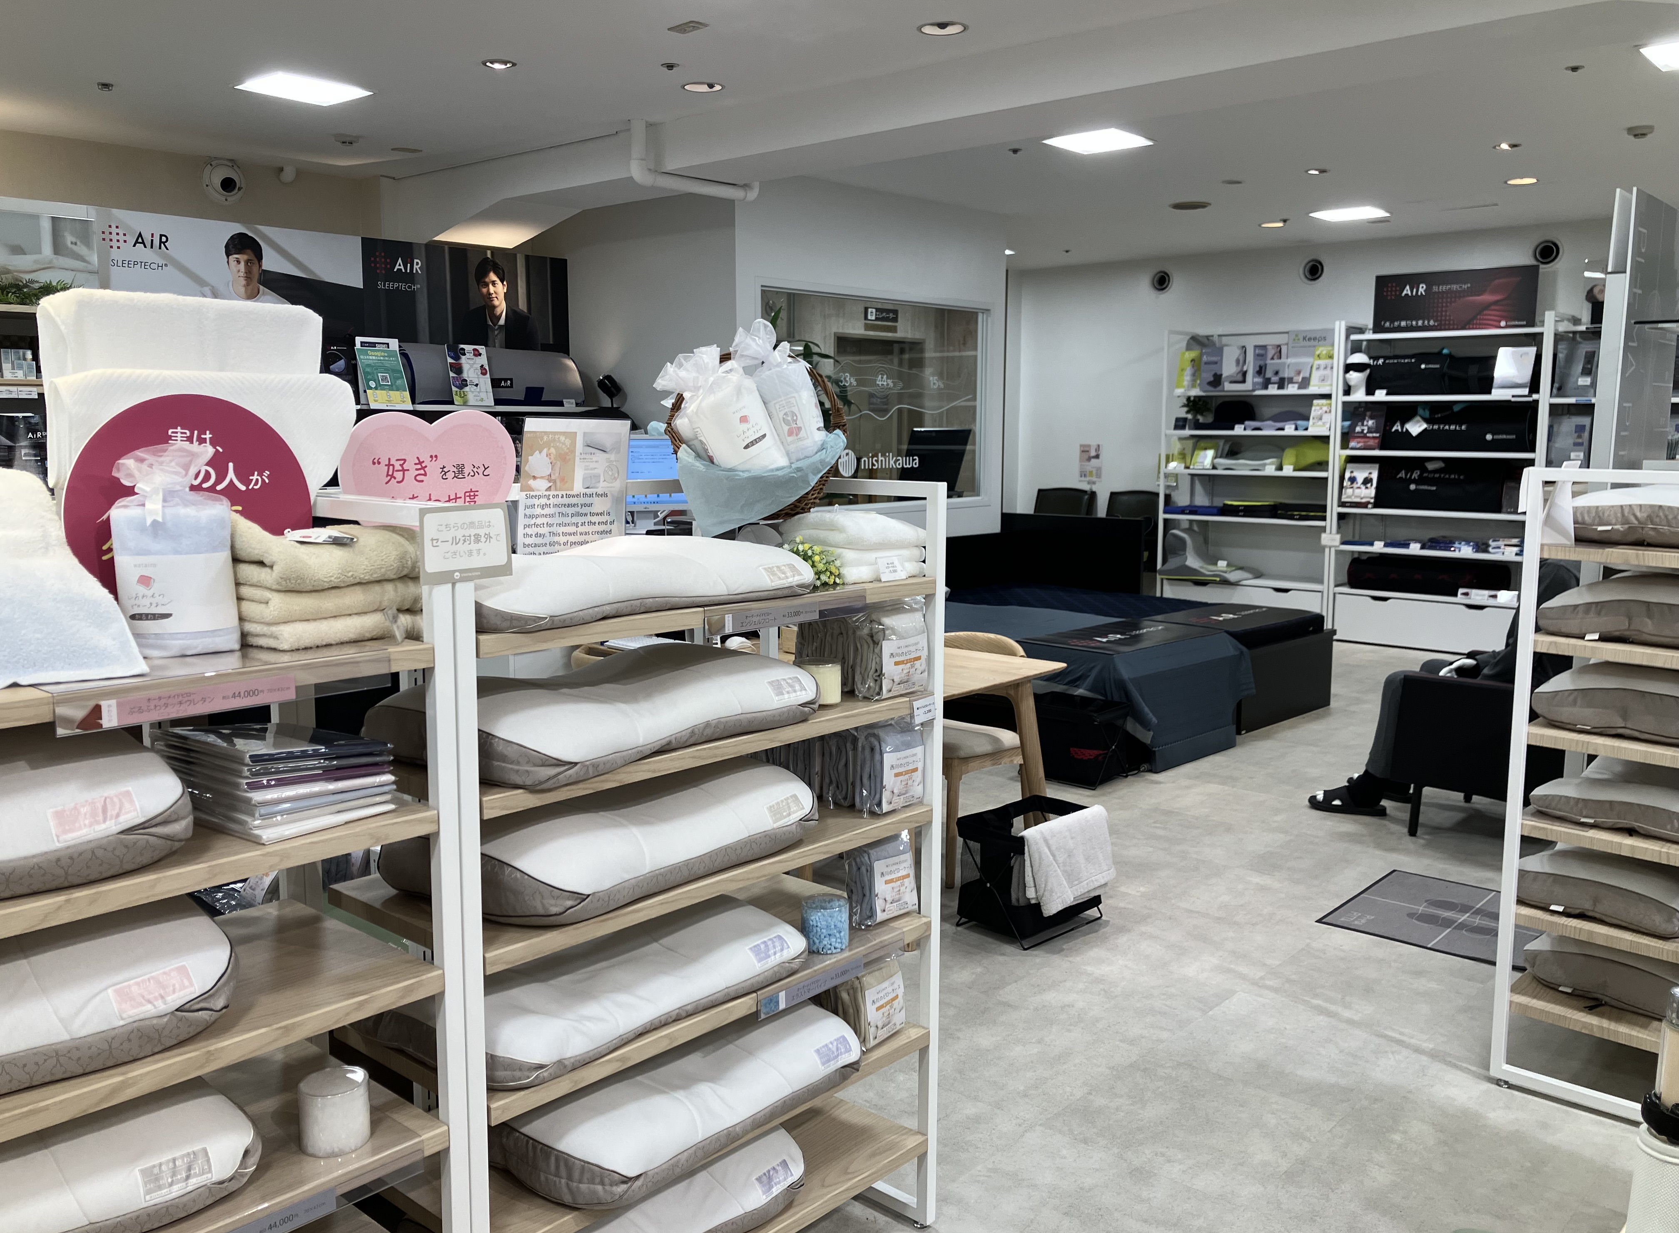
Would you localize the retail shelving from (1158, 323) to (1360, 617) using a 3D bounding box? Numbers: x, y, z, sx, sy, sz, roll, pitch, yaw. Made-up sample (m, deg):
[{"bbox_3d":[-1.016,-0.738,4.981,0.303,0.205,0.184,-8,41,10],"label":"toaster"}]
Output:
[{"bbox_3d":[3.114,-1.005,10.098,1.317,2.222,0.476,6,10,39],"label":"retail shelving"}]

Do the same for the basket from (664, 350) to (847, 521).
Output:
[{"bbox_3d":[-0.141,-0.302,2.260,0.300,0.290,0.260,-3,8,-23],"label":"basket"}]

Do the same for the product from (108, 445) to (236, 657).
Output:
[{"bbox_3d":[-0.728,-0.076,1.482,0.125,0.225,0.090,-4,9,-30],"label":"product"}]

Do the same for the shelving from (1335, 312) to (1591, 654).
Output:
[{"bbox_3d":[4.135,-0.893,9.275,1.316,2.222,0.476,6,10,39],"label":"shelving"}]

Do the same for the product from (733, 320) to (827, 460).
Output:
[{"bbox_3d":[-0.100,-0.376,2.270,0.090,0.240,0.120,-14,2,26],"label":"product"}]

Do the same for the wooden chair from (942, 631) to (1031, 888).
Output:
[{"bbox_3d":[0.336,0.446,4.556,0.500,0.745,0.530,7,10,41],"label":"wooden chair"}]

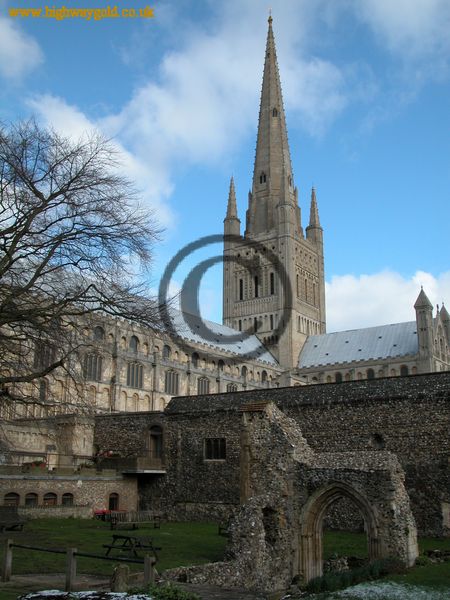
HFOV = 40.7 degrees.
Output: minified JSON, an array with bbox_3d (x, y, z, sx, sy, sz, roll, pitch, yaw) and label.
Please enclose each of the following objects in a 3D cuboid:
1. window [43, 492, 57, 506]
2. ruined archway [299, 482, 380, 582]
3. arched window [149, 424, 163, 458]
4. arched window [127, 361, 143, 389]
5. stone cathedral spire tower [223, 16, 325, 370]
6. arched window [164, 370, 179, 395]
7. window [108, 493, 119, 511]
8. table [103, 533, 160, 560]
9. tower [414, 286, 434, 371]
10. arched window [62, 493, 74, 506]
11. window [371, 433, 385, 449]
[{"bbox_3d":[-9.349,10.520,31.974,0.300,0.750,0.900,-11,-20,33],"label":"window"},{"bbox_3d":[2.925,5.713,14.950,2.150,2.350,0.700,-11,-20,33],"label":"ruined archway"},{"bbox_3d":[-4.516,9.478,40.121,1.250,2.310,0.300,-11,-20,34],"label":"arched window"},{"bbox_3d":[-8.962,7.434,59.914,0.400,2.510,2.250,-11,-20,34],"label":"arched window"},{"bbox_3d":[9.080,-22.345,115.986,13.600,77.500,13.600,-11,-21,34],"label":"stone cathedral spire tower"},{"bbox_3d":[-5.796,8.867,65.212,0.350,2.620,2.350,-11,-20,33],"label":"arched window"},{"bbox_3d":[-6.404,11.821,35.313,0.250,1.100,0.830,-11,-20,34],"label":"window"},{"bbox_3d":[-3.172,8.491,20.768,1.400,0.745,1.650,12,-20,-35],"label":"table"},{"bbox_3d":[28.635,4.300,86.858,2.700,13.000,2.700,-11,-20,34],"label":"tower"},{"bbox_3d":[-8.414,10.814,32.691,0.250,0.770,0.830,-11,-20,34],"label":"arched window"},{"bbox_3d":[7.732,7.097,30.640,0.750,0.820,0.400,-11,-20,33],"label":"window"}]

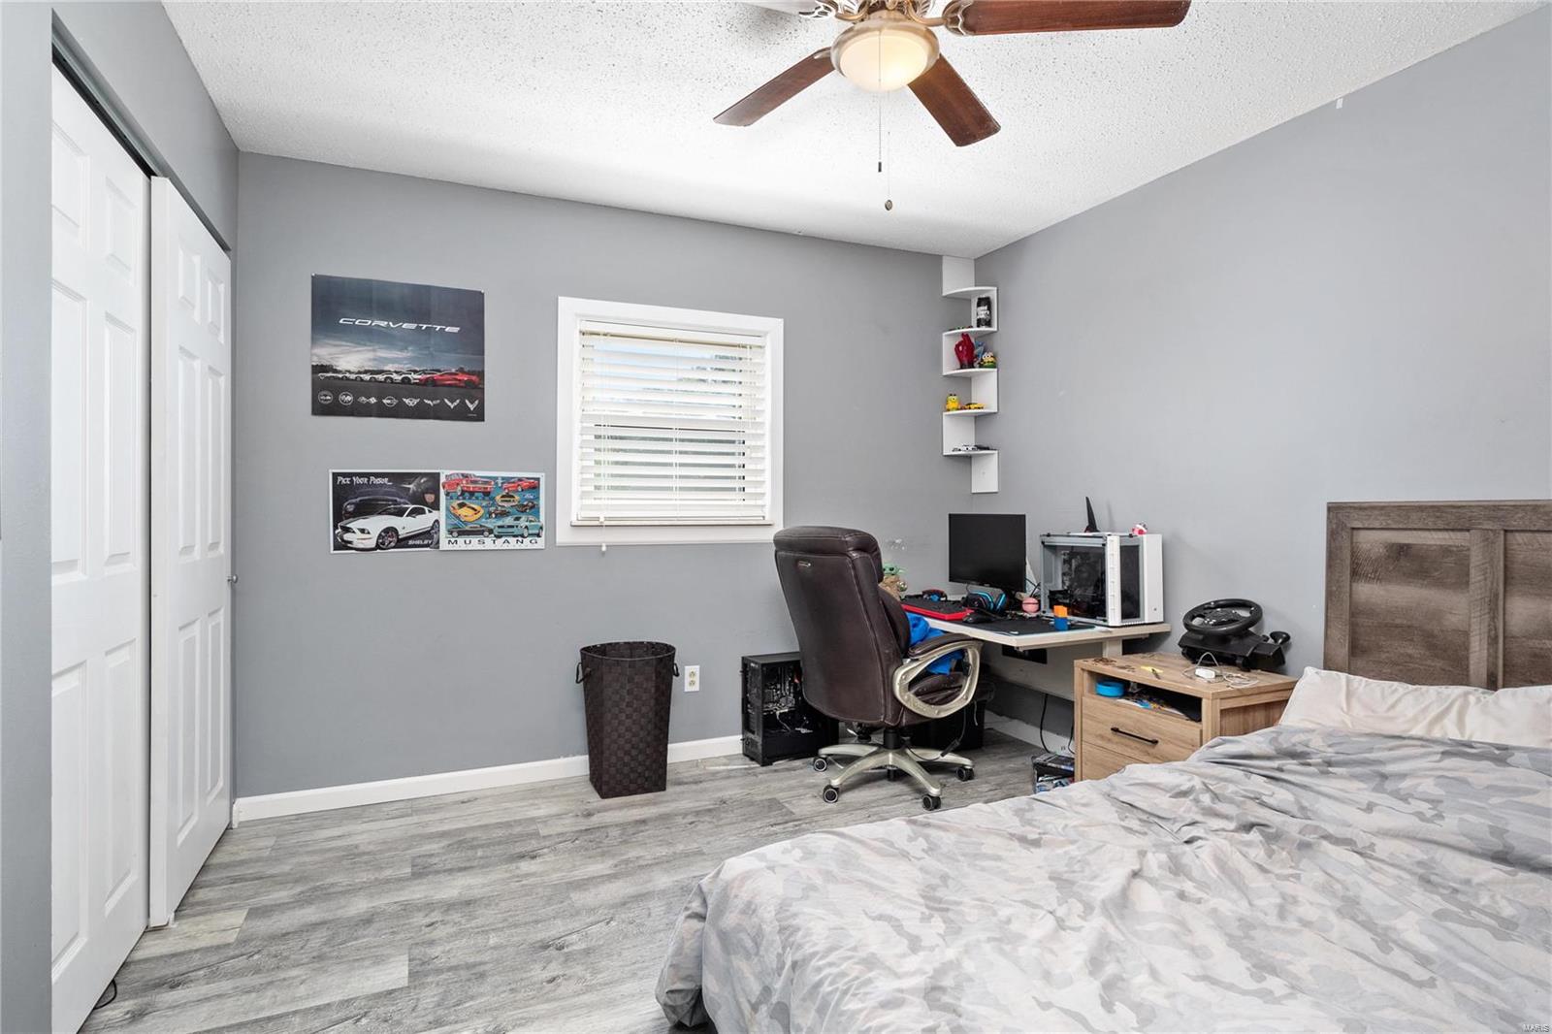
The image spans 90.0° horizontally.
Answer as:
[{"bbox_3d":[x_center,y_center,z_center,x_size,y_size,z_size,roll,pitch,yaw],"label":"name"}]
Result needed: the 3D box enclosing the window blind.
[{"bbox_3d":[-0.440,-0.397,3.488,0.905,0.875,0.060,0,1,-24],"label":"window blind"}]

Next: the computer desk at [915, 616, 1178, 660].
[{"bbox_3d":[0.932,0.760,3.389,0.790,0.705,1.200,0,1,-24],"label":"computer desk"}]

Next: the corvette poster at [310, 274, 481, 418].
[{"bbox_3d":[-1.471,-0.653,3.050,0.610,0.534,0.010,0,0,-24],"label":"corvette poster"}]

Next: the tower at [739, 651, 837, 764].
[{"bbox_3d":[0.071,0.887,3.640,0.410,0.457,0.195,0,0,-24],"label":"tower"}]

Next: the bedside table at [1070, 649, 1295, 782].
[{"bbox_3d":[1.410,0.830,2.690,0.430,0.588,0.570,0,0,-24],"label":"bedside table"}]

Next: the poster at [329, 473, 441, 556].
[{"bbox_3d":[-1.497,-0.019,3.006,0.395,0.313,0.010,0,1,-24],"label":"poster"}]

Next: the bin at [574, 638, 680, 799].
[{"bbox_3d":[-0.610,0.826,3.189,0.410,0.570,0.380,0,1,-24],"label":"bin"}]

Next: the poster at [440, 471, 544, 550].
[{"bbox_3d":[-1.160,-0.023,3.194,0.405,0.319,0.008,0,0,-24],"label":"poster"}]

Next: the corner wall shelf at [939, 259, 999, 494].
[{"bbox_3d":[1.011,-0.744,4.010,0.200,1.230,0.200,0,1,-24],"label":"corner wall shelf"}]

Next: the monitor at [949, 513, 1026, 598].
[{"bbox_3d":[1.036,0.203,3.711,0.170,0.430,0.555,0,0,-24],"label":"monitor"}]

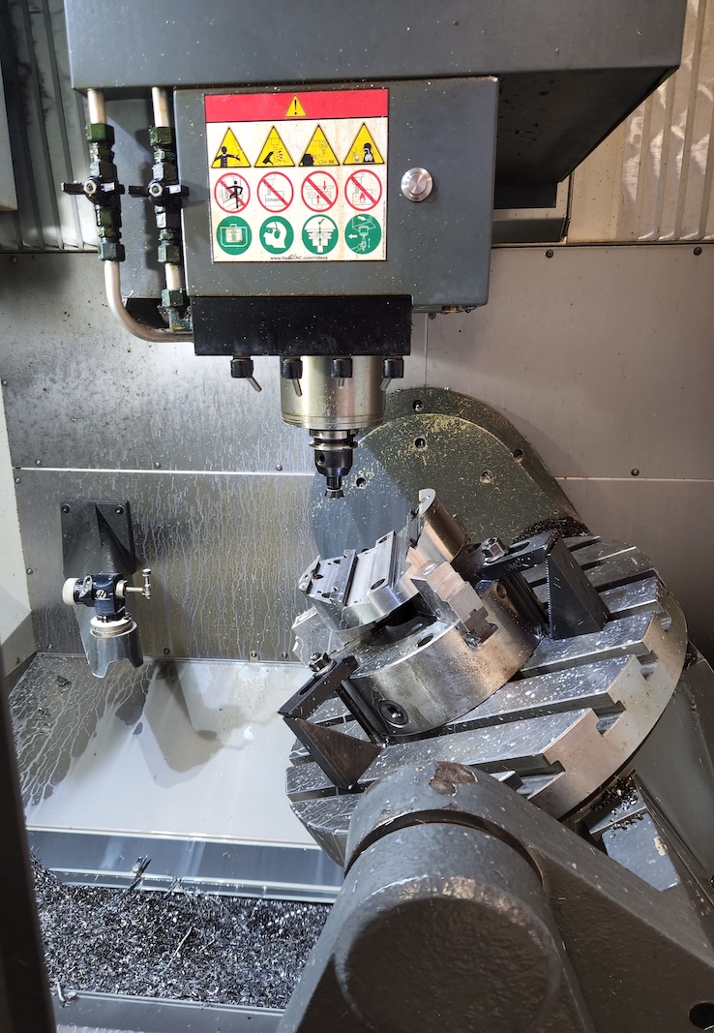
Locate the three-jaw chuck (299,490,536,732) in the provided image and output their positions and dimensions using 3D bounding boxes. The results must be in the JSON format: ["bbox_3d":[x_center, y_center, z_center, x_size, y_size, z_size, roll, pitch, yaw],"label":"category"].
[{"bbox_3d":[0.071,0.100,0.817,0.265,0.178,0.262,-27,13,39],"label":"three-jaw chuck"}]

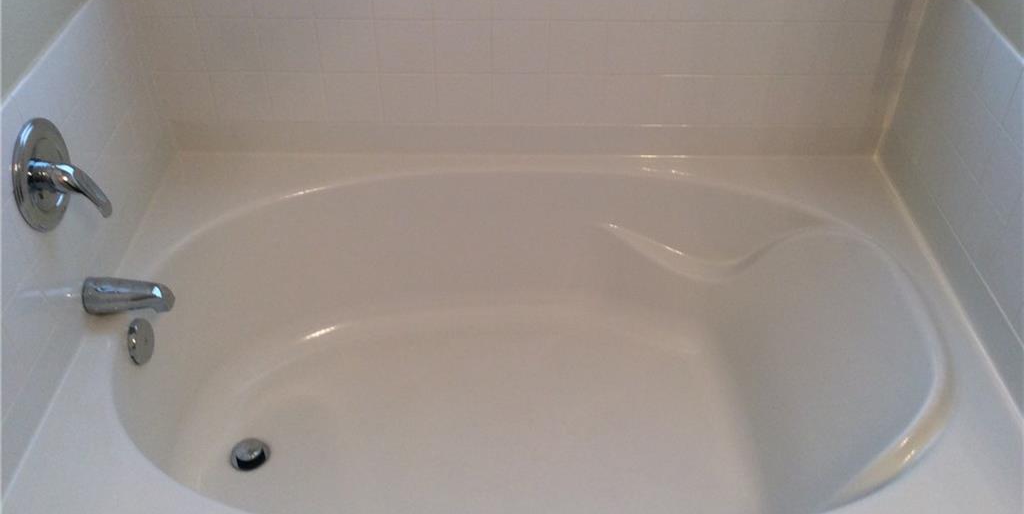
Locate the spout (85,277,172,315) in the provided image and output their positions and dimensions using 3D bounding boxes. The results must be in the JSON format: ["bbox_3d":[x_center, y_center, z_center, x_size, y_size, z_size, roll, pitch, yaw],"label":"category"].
[{"bbox_3d":[-0.630,0.067,1.568,0.140,0.066,0.061,0,39,-1],"label":"spout"}]

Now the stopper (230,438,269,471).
[{"bbox_3d":[-0.503,0.378,1.813,0.075,0.025,0.075,0,39,-1],"label":"stopper"}]

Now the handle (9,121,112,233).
[{"bbox_3d":[-0.653,-0.121,1.399,0.092,0.174,0.174,0,39,-1],"label":"handle"}]

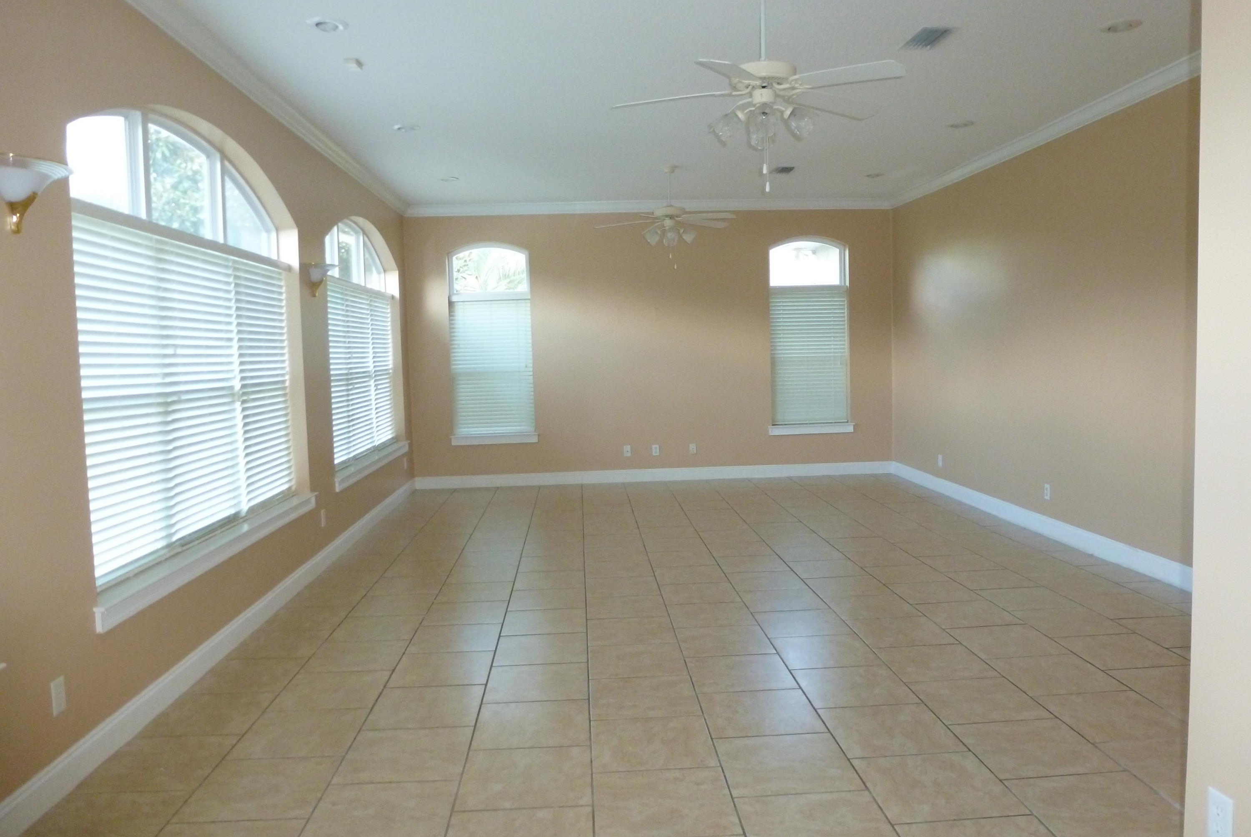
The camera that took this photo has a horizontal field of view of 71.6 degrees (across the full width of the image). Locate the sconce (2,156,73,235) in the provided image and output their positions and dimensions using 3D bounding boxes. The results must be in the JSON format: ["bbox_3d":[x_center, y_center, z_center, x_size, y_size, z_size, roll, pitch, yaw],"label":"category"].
[{"bbox_3d":[-1.905,-0.714,2.819,0.175,0.233,0.344,-2,5,-3],"label":"sconce"}]

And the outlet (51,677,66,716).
[{"bbox_3d":[-1.943,0.955,2.983,0.010,0.116,0.072,-2,5,-3],"label":"outlet"}]

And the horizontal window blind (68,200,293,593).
[{"bbox_3d":[-2.153,-0.155,4.490,0.054,1.445,2.517,-2,5,-3],"label":"horizontal window blind"}]

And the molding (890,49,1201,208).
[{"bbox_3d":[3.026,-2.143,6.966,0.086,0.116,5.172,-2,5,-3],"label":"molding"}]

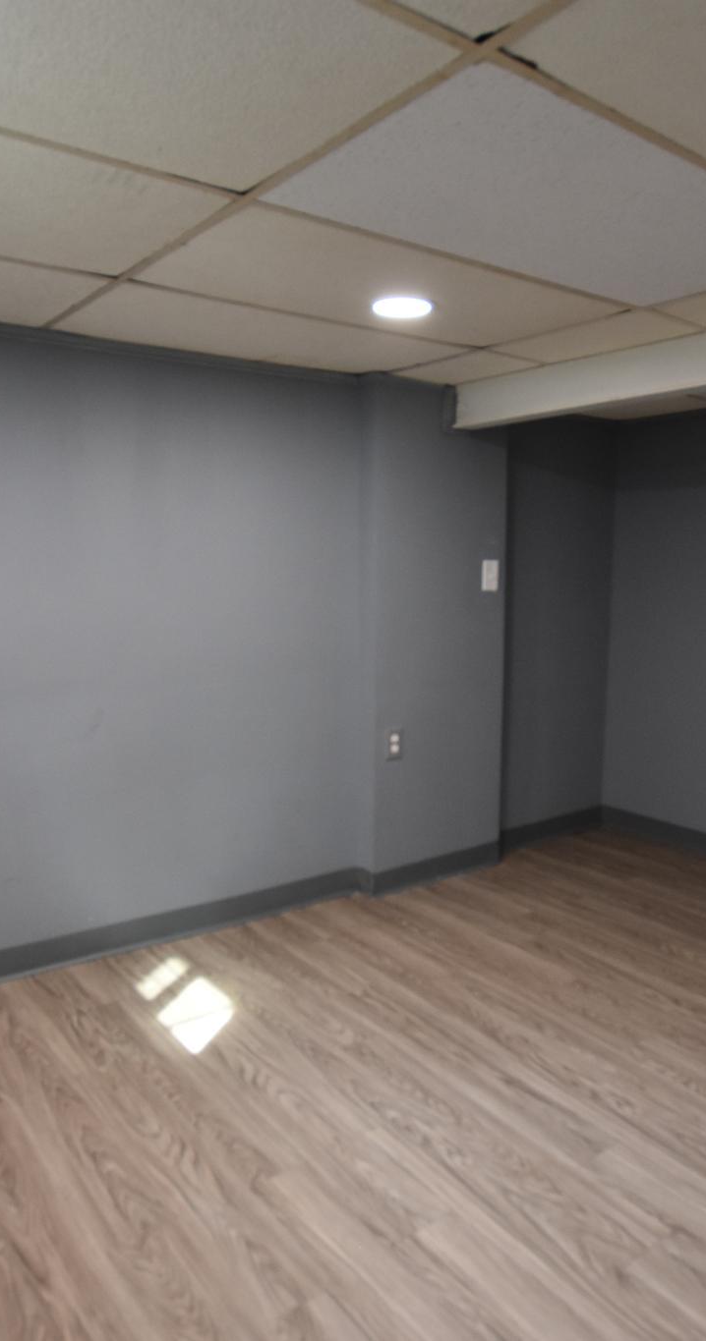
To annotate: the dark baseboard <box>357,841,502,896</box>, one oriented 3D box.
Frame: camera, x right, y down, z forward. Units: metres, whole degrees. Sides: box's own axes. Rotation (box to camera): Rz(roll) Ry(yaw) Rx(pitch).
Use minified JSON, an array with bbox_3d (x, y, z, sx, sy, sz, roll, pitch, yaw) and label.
[{"bbox_3d":[0.376,0.847,3.610,0.750,0.105,0.018,-4,9,-37],"label":"dark baseboard"}]

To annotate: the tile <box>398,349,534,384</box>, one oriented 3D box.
[{"bbox_3d":[0.417,-1.120,3.091,0.325,0.020,0.444,-6,10,-37],"label":"tile"}]

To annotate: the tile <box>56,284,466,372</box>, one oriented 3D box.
[{"bbox_3d":[-0.247,-1.053,2.651,1.203,0.020,0.538,-6,10,-37],"label":"tile"}]

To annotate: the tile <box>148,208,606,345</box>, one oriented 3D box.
[{"bbox_3d":[0.112,-0.980,2.183,1.203,0.020,0.584,-6,10,-37],"label":"tile"}]

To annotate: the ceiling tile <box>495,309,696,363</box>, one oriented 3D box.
[{"bbox_3d":[0.747,-1.053,2.660,0.325,0.020,0.584,-6,10,-37],"label":"ceiling tile"}]

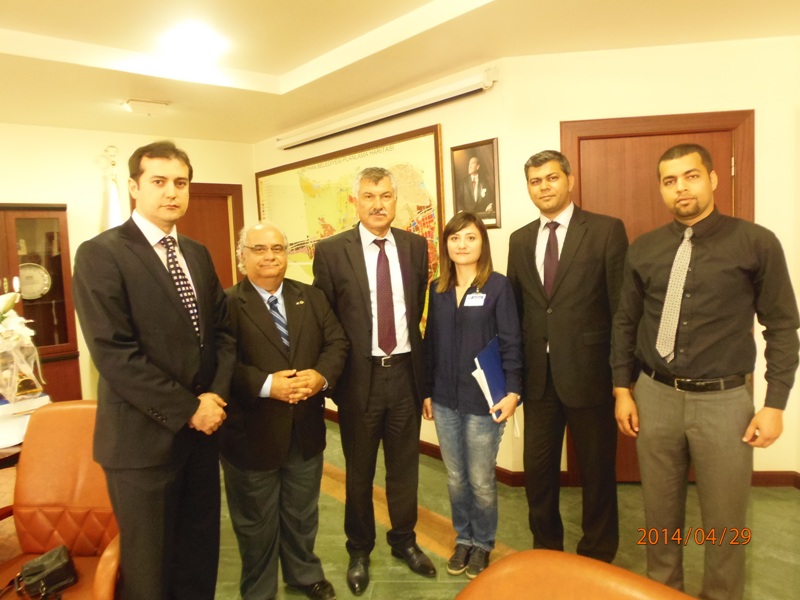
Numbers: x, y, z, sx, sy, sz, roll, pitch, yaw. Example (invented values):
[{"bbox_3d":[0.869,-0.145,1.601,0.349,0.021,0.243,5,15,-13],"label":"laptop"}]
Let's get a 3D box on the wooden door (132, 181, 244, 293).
[{"bbox_3d":[-1.786,0.025,4.902,0.981,2.083,0.100,-8,7,-42],"label":"wooden door"}]

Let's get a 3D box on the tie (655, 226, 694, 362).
[{"bbox_3d":[0.941,-0.016,1.885,0.078,0.465,0.065,12,13,35],"label":"tie"}]

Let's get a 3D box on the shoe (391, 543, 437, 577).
[{"bbox_3d":[0.054,1.148,2.510,0.275,0.105,0.100,2,7,43],"label":"shoe"}]

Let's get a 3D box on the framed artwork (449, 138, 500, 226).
[{"bbox_3d":[0.434,-0.663,3.249,0.030,0.500,0.356,-8,7,-42],"label":"framed artwork"}]

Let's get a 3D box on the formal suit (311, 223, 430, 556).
[{"bbox_3d":[-0.123,0.400,2.430,0.510,1.480,0.310,-4,5,-13],"label":"formal suit"}]

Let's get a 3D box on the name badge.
[{"bbox_3d":[0.317,0.000,2.330,0.086,0.056,0.010,0,-2,9],"label":"name badge"}]

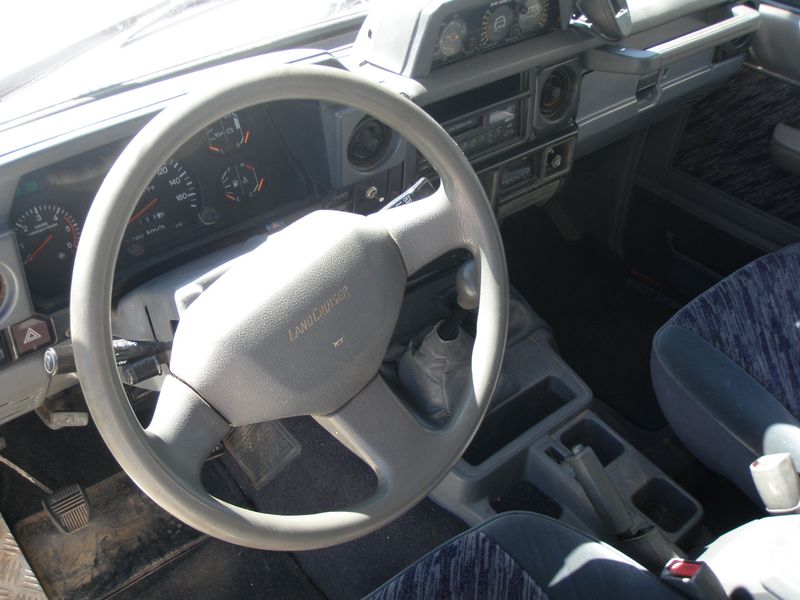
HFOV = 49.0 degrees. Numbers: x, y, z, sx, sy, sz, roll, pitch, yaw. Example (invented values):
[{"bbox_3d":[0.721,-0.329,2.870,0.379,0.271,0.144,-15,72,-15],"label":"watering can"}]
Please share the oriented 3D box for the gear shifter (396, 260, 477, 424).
[{"bbox_3d":[0.067,0.041,1.205,0.115,0.265,0.130,-26,48,-28],"label":"gear shifter"}]

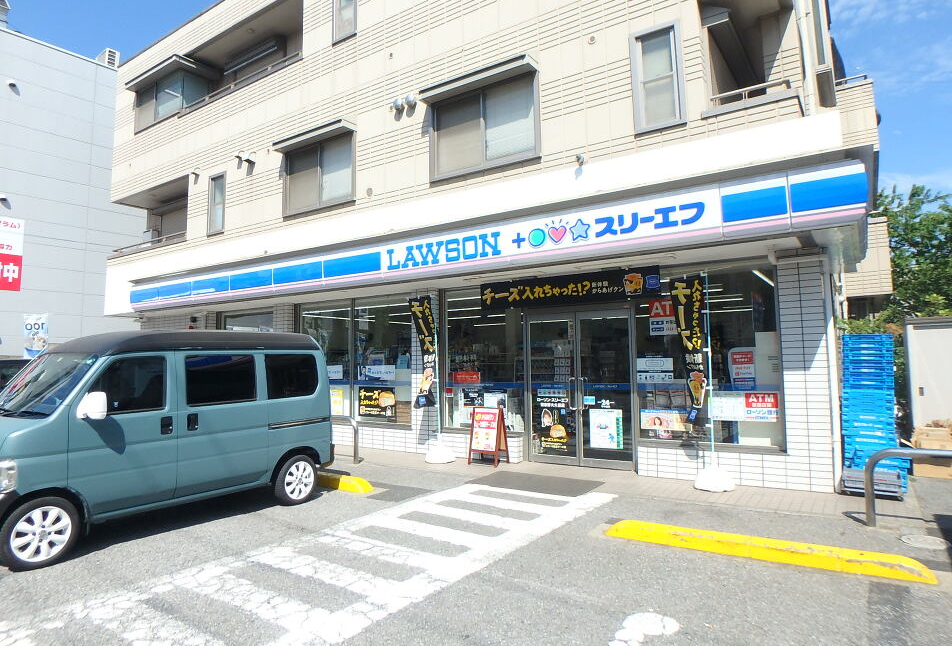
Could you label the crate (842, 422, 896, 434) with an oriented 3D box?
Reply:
[{"bbox_3d":[4.741,1.251,6.974,0.515,0.133,0.500,-4,-6,33],"label":"crate"}]

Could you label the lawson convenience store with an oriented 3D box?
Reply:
[{"bbox_3d":[0.326,0.792,13.236,14.394,3.523,9.000,-4,-6,33],"label":"lawson convenience store"}]

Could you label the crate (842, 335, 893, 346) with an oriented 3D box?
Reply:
[{"bbox_3d":[4.763,0.223,7.036,0.484,0.136,0.500,-4,-6,33],"label":"crate"}]

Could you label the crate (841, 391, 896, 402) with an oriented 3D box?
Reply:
[{"bbox_3d":[4.748,0.880,6.997,0.502,0.134,0.500,-4,-6,33],"label":"crate"}]

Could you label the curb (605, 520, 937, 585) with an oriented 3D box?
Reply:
[{"bbox_3d":[2.188,1.784,4.637,2.344,0.115,0.175,-4,-6,33],"label":"curb"}]

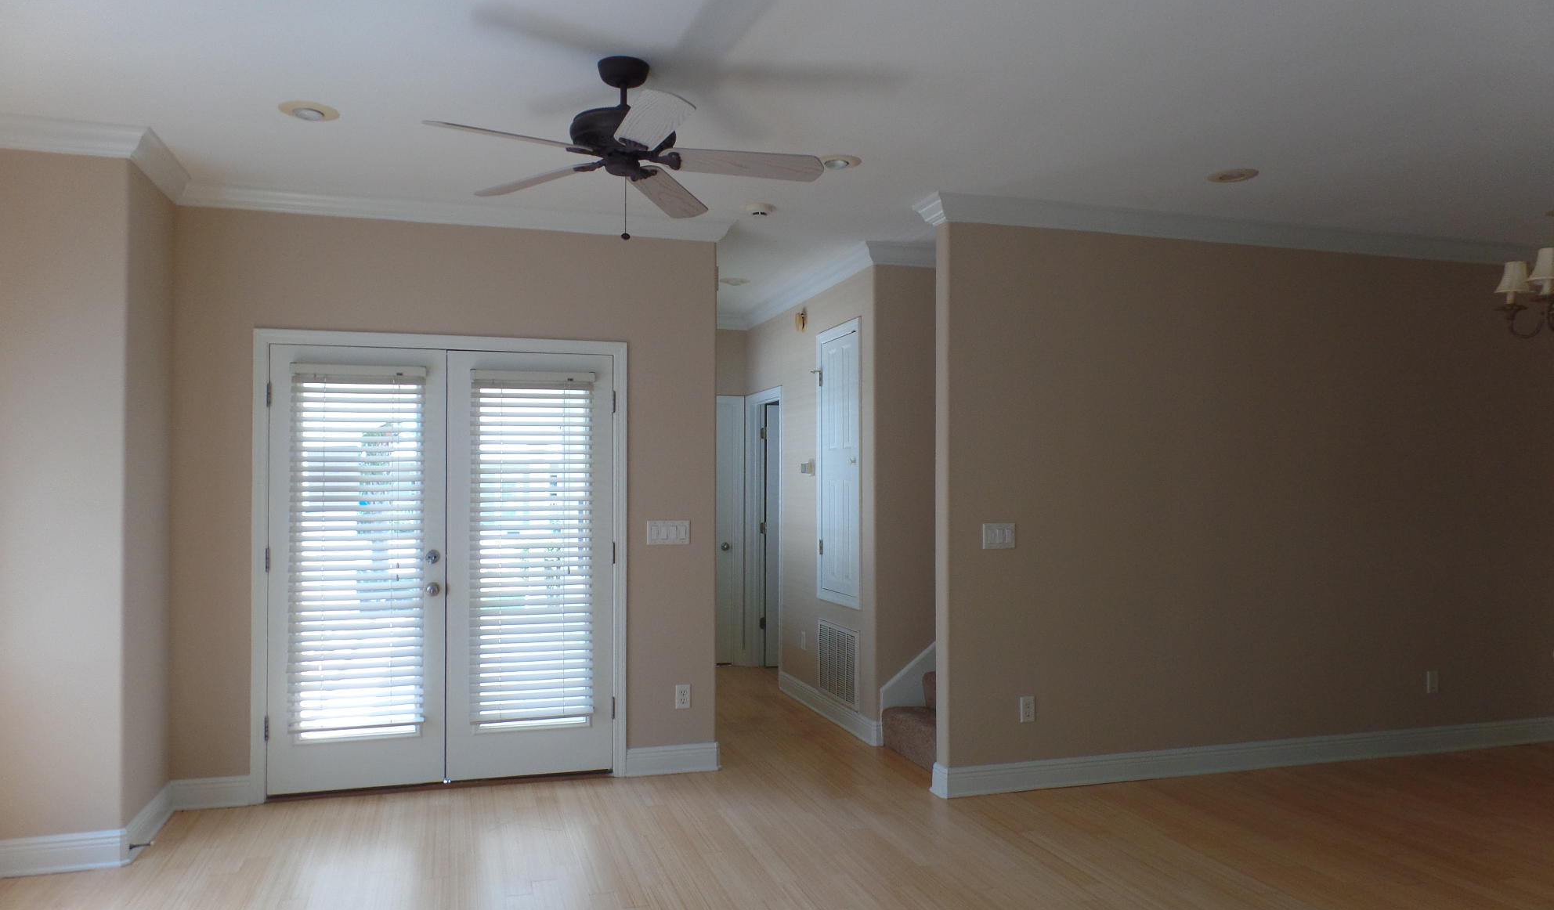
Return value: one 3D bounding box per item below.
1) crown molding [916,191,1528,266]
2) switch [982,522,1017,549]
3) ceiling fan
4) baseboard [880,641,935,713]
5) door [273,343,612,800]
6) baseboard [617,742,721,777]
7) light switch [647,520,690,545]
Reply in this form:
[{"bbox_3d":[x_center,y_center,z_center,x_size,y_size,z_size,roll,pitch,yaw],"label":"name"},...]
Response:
[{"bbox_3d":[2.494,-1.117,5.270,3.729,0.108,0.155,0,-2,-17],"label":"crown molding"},{"bbox_3d":[1.036,0.380,4.824,0.165,0.115,0.017,0,-2,-17],"label":"switch"},{"bbox_3d":[-0.478,-1.043,3.243,1.260,0.361,1.260,0,-2,-17],"label":"ceiling fan"},{"bbox_3d":[0.728,1.234,5.720,0.337,0.395,0.030,0,-2,-17],"label":"baseboard"},{"bbox_3d":[-1.552,0.516,4.863,1.568,2.042,0.095,0,-2,-17],"label":"door"},{"bbox_3d":[-0.527,1.514,5.138,0.498,0.134,0.030,0,-2,-17],"label":"baseboard"},{"bbox_3d":[-0.544,0.389,5.170,0.212,0.116,0.017,0,-2,-17],"label":"light switch"}]

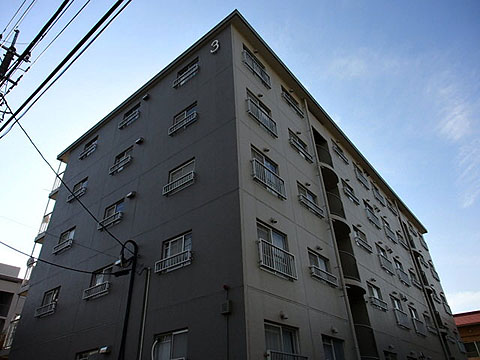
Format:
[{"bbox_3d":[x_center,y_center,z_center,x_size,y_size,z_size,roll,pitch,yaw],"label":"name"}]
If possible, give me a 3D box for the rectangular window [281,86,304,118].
[{"bbox_3d":[2.518,-3.679,16.480,0.219,0.994,1.775,-26,-40,30],"label":"rectangular window"}]

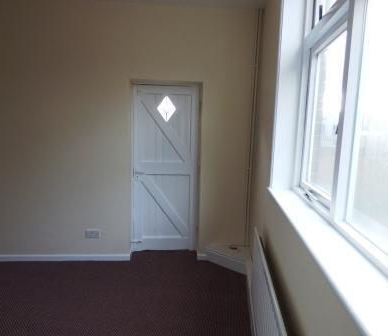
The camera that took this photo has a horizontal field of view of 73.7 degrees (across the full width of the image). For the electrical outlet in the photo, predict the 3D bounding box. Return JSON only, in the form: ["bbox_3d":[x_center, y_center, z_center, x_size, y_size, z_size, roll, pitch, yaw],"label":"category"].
[{"bbox_3d":[-1.102,0.726,2.831,0.147,0.090,0.030,1,7,-4],"label":"electrical outlet"}]

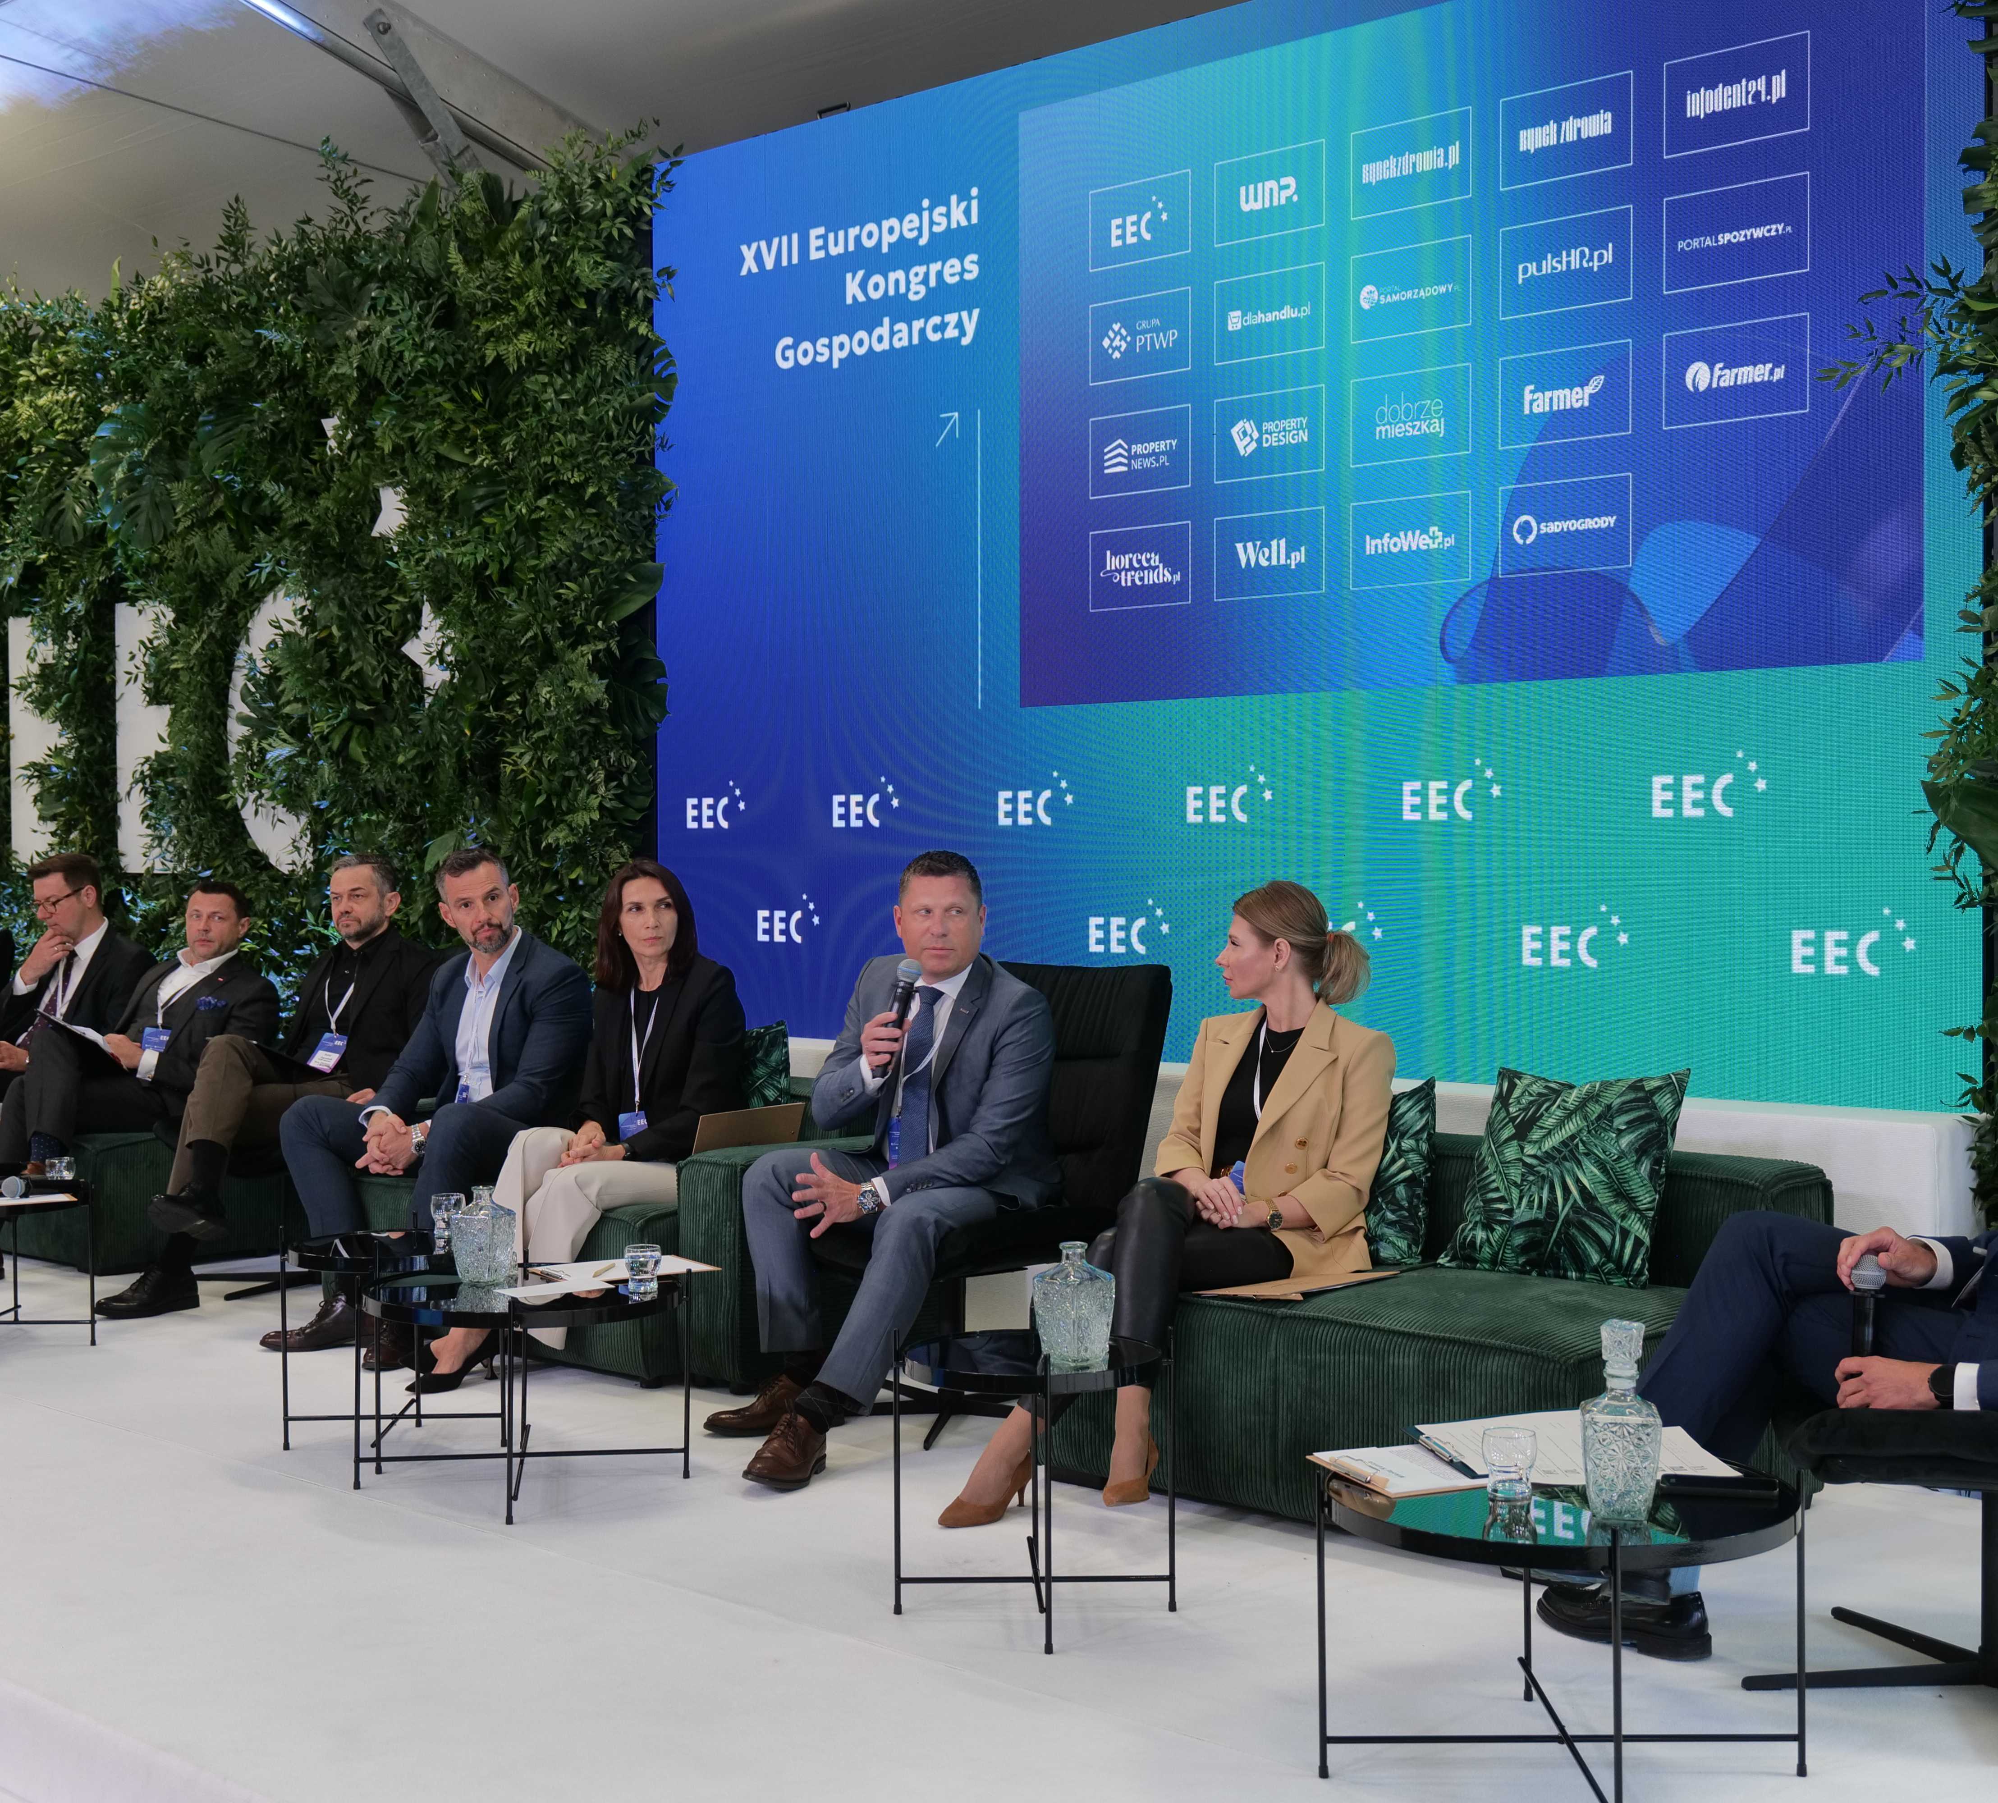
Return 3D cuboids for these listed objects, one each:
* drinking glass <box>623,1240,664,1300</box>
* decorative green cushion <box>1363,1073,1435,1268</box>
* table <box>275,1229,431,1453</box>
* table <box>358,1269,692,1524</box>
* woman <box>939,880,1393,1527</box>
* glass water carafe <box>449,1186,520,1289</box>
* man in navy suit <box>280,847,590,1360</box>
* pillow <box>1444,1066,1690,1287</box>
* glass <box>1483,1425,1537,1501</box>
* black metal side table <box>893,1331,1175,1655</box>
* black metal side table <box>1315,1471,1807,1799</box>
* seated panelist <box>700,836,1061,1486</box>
[{"bbox_3d":[-0.669,0.689,5.098,0.071,0.095,0.071,0,1,0],"label":"drinking glass"},{"bbox_3d":[0.665,0.537,5.446,0.440,0.440,0.150,-7,-34,34],"label":"decorative green cushion"},{"bbox_3d":[-1.211,0.877,5.441,0.440,0.450,0.440,0,1,-3],"label":"table"},{"bbox_3d":[-0.904,0.907,5.134,0.625,0.400,0.625,0,1,-7],"label":"table"},{"bbox_3d":[0.365,0.532,5.013,0.500,1.145,0.960,1,1,41],"label":"woman"},{"bbox_3d":[-1.001,0.640,5.245,0.095,0.190,0.095,0,1,21],"label":"glass water carafe"},{"bbox_3d":[-1.306,0.476,6.578,0.640,1.210,0.920,1,1,38],"label":"man in navy suit"},{"bbox_3d":[1.097,0.516,5.218,0.440,0.440,0.150,-1,-27,43],"label":"pillow"},{"bbox_3d":[0.650,0.715,3.434,0.070,0.085,0.070,0,1,0],"label":"glass"},{"bbox_3d":[0.058,0.896,4.249,0.440,0.450,0.440,0,1,-4],"label":"black metal side table"},{"bbox_3d":[0.729,0.933,3.493,0.625,0.400,0.625,0,1,1],"label":"black metal side table"},{"bbox_3d":[-0.253,0.496,5.522,0.620,1.200,0.870,1,2,42],"label":"seated panelist"}]

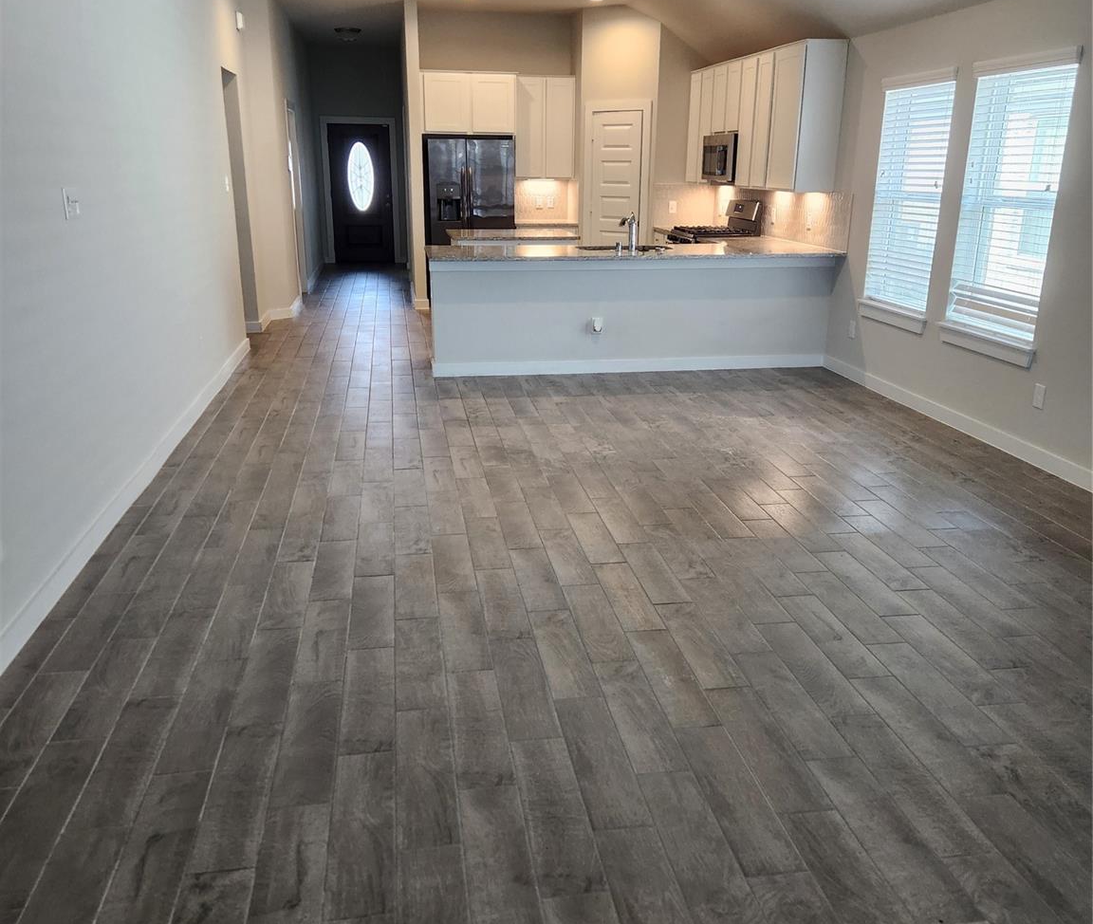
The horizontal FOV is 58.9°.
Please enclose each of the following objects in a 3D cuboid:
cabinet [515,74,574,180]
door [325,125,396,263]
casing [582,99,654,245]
[{"bbox_3d":[-0.051,-3.665,10.642,0.670,1.045,0.325,-2,17,-8],"label":"cabinet"},{"bbox_3d":[-2.844,-4.110,14.963,0.915,2.060,0.050,-2,17,-8],"label":"door"},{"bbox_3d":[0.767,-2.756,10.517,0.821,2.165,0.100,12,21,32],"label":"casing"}]

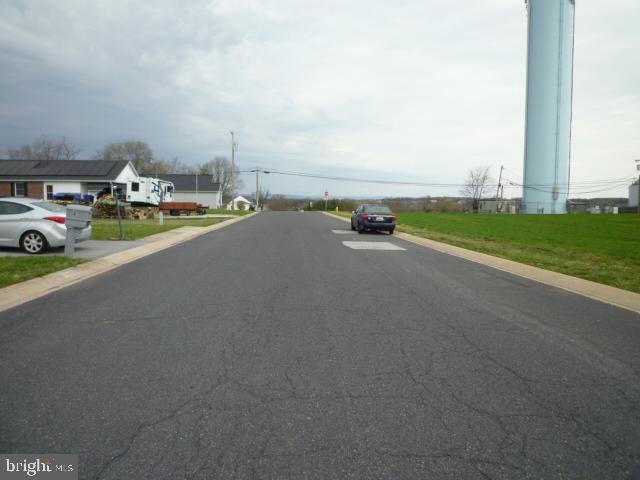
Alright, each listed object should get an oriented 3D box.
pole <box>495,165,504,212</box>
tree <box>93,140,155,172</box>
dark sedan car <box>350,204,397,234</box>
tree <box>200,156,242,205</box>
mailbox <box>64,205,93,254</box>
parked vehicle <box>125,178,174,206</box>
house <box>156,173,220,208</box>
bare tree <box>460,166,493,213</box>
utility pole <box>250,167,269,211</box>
[{"bbox_3d":[34.941,-9.945,89.471,0.400,9.200,0.400,3,5,0],"label":"pole"},{"bbox_3d":[-36.705,-12.656,87.223,11.000,12.800,11.000,0,5,0],"label":"tree"},{"bbox_3d":[2.594,-1.142,23.742,1.750,1.450,4.500,0,5,-4],"label":"dark sedan car"},{"bbox_3d":[-17.438,-10.234,81.414,7.600,9.000,7.600,0,5,0],"label":"tree"},{"bbox_3d":[-6.074,-0.228,11.625,0.550,1.300,0.270,0,5,-4],"label":"mailbox"},{"bbox_3d":[-18.718,-5.200,51.040,2.450,3.100,8.500,0,5,-4],"label":"parked vehicle"},{"bbox_3d":[-22.073,-7.596,72.613,14.000,5.200,8.000,0,5,-4],"label":"house"},{"bbox_3d":[30.301,-9.745,89.489,6.200,9.000,6.000,0,5,0],"label":"bare tree"},{"bbox_3d":[-9.173,-7.541,68.602,0.400,6.500,0.400,0,5,0],"label":"utility pole"}]

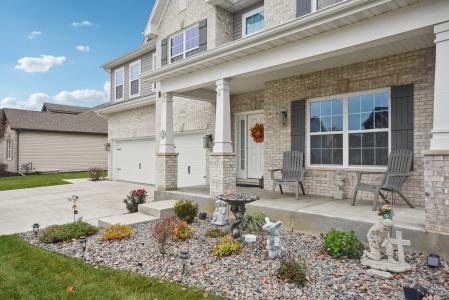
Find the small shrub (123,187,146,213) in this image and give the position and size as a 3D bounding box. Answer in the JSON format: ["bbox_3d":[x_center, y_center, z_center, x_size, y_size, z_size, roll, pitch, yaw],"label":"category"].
[{"bbox_3d":[-2.043,1.151,6.800,0.500,0.530,0.500,-1,-2,45],"label":"small shrub"}]

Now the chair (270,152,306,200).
[{"bbox_3d":[1.460,0.547,6.766,0.720,1.020,0.920,0,-1,22],"label":"chair"}]

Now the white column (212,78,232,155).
[{"bbox_3d":[-0.024,-0.719,6.543,0.305,1.570,0.305,-1,-1,44],"label":"white column"}]

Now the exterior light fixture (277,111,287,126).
[{"bbox_3d":[1.458,-0.803,7.572,0.170,0.370,0.200,-1,-2,45],"label":"exterior light fixture"}]

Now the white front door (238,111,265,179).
[{"bbox_3d":[0.911,-0.134,9.440,1.500,2.120,0.100,-1,-1,44],"label":"white front door"}]

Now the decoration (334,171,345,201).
[{"bbox_3d":[2.412,0.741,6.233,0.180,0.600,0.160,-1,-1,44],"label":"decoration"}]

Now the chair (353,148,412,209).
[{"bbox_3d":[2.838,0.506,5.365,0.860,1.040,0.670,0,-1,-16],"label":"chair"}]

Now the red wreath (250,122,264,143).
[{"bbox_3d":[1.017,-0.509,9.027,0.610,0.620,0.130,-1,-2,45],"label":"red wreath"}]

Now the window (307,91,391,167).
[{"bbox_3d":[2.560,-0.376,6.402,1.830,1.570,0.100,-1,-1,44],"label":"window"}]

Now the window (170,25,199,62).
[{"bbox_3d":[-1.420,-3.375,10.503,1.700,1.570,0.100,-1,-2,45],"label":"window"}]

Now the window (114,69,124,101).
[{"bbox_3d":[-5.283,-3.299,15.129,0.960,1.580,0.100,-1,-2,45],"label":"window"}]

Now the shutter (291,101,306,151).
[{"bbox_3d":[1.763,-0.374,7.112,0.385,1.620,0.040,-1,-1,44],"label":"shutter"}]

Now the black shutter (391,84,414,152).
[{"bbox_3d":[3.407,-0.426,5.753,0.375,1.620,0.045,-1,-2,45],"label":"black shutter"}]

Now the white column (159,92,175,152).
[{"bbox_3d":[-1.506,-0.694,7.995,0.305,1.570,0.305,-1,-1,44],"label":"white column"}]

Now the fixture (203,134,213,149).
[{"bbox_3d":[-0.488,-0.262,9.271,0.190,0.430,0.220,-1,-1,44],"label":"fixture"}]

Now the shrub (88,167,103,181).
[{"bbox_3d":[-6.428,1.199,14.900,0.620,0.660,0.620,-1,-2,45],"label":"shrub"}]

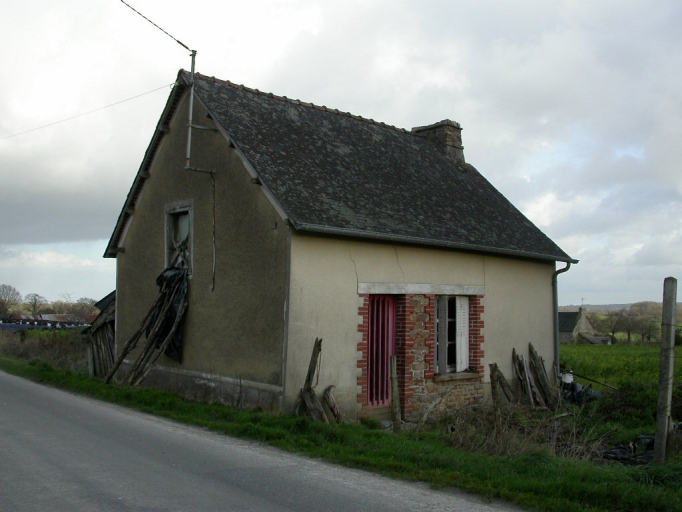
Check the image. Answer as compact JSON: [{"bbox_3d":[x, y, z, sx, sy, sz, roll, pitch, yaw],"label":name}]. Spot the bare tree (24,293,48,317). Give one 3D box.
[{"bbox_3d":[-77.253,12.558,190.000,5.800,6.400,5.800,2,-4,-22],"label":"bare tree"}]

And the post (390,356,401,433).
[{"bbox_3d":[0.786,1.984,10.736,0.095,1.079,0.095,1,-5,-41],"label":"post"}]

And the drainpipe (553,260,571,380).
[{"bbox_3d":[4.773,1.389,16.091,0.100,2.531,0.400,4,-5,-41],"label":"drainpipe"}]

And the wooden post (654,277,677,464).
[{"bbox_3d":[3.613,1.270,8.335,0.110,2.078,0.110,6,-3,-41],"label":"wooden post"}]

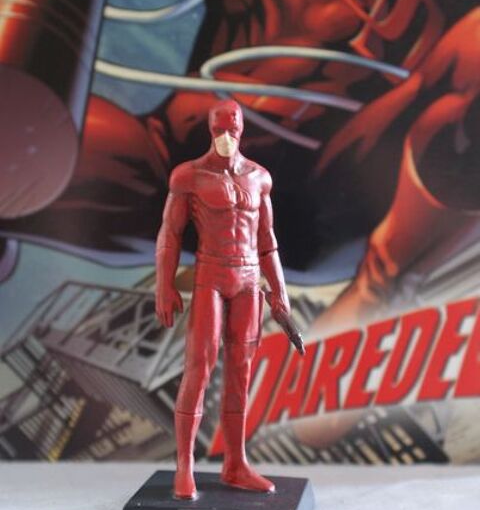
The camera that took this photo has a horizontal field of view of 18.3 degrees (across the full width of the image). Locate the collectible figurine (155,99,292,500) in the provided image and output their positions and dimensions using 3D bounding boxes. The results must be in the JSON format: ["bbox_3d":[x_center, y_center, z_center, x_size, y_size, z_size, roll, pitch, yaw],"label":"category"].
[{"bbox_3d":[-0.003,0.010,0.351,0.034,0.092,0.021,0,4,-21],"label":"collectible figurine"}]

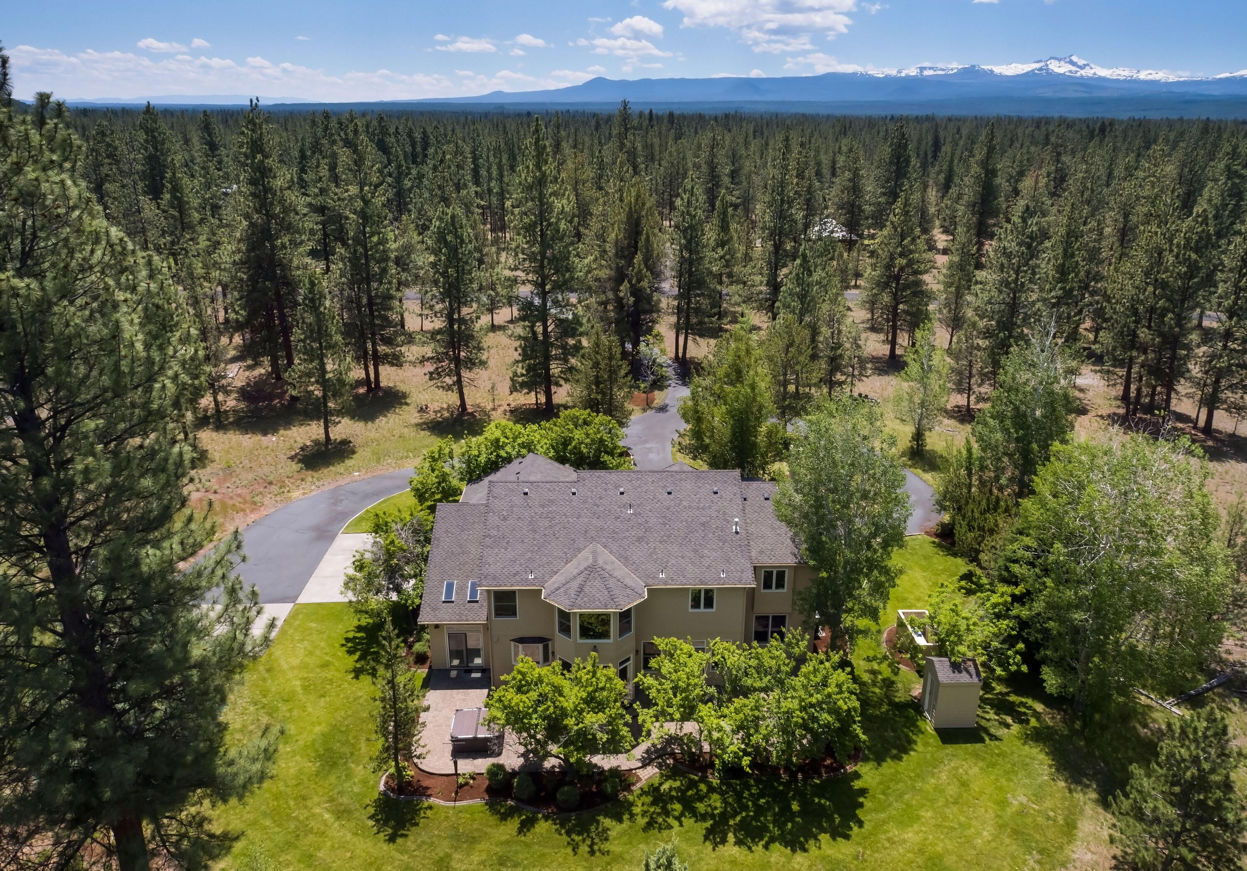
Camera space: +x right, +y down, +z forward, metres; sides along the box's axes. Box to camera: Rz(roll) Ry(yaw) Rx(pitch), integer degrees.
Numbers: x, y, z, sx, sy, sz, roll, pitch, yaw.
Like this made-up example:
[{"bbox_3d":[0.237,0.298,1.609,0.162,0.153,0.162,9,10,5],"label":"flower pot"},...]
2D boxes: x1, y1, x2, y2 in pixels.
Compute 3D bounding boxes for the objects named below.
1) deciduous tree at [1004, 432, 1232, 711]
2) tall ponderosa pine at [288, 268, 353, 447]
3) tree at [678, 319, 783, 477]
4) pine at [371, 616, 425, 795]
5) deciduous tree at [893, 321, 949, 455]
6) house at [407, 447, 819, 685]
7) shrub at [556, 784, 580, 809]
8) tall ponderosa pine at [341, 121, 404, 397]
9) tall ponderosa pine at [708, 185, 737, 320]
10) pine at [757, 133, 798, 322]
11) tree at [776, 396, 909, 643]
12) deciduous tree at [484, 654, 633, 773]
[{"bbox_3d":[22.900,6.439,40.536,9.700,13.400,9.500,0,21,0],"label":"deciduous tree"},{"bbox_3d":[-24.831,-6.132,70.951,5.200,15.020,5.000,0,20,0],"label":"tall ponderosa pine"},{"bbox_3d":[8.300,-2.787,66.667,7.600,11.800,7.300,0,21,0],"label":"tree"},{"bbox_3d":[-9.200,11.090,35.149,2.050,8.600,2.050,0,21,0],"label":"pine"},{"bbox_3d":[24.150,-3.785,69.716,4.600,11.030,4.600,1,21,0],"label":"deciduous tree"},{"bbox_3d":[0.100,5.878,47.822,21.200,9.200,17.400,0,21,-1],"label":"house"},{"bbox_3d":[-2.261,14.719,35.191,1.000,0.950,1.000,0,20,0],"label":"shrub"},{"bbox_3d":[-24.054,-16.452,81.301,6.400,25.680,6.400,1,21,0],"label":"tall ponderosa pine"},{"bbox_3d":[13.329,-23.766,115.392,3.900,17.650,3.900,0,20,0],"label":"tall ponderosa pine"},{"bbox_3d":[20.000,-26.672,111.901,5.000,23.800,5.000,0,21,0],"label":"pine"},{"bbox_3d":[11.007,4.812,43.114,6.400,14.170,6.200,0,20,0],"label":"tree"},{"bbox_3d":[-2.692,12.033,36.181,6.000,5.300,5.500,0,20,0],"label":"deciduous tree"}]

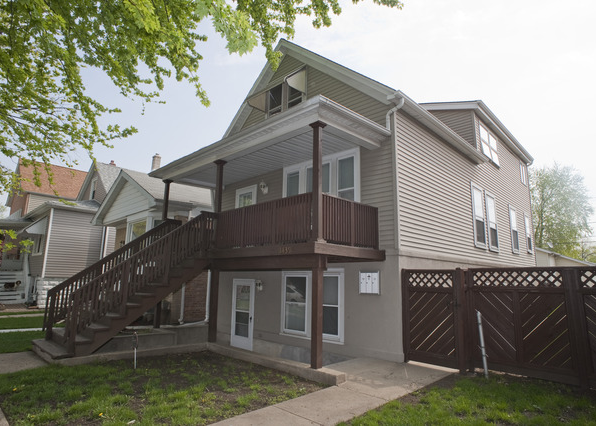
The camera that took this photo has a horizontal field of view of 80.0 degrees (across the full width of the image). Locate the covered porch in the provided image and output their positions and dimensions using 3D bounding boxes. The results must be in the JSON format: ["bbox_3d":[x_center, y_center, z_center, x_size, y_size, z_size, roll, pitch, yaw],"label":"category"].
[{"bbox_3d":[-1.279,0.775,9.267,7.073,4.817,2.535,-10,-15,43],"label":"covered porch"}]

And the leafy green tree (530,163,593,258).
[{"bbox_3d":[22.486,1.460,30.001,6.200,11.800,6.200,-10,-15,43],"label":"leafy green tree"}]

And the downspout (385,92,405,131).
[{"bbox_3d":[2.219,-2.297,8.213,0.507,0.693,0.186,-10,-15,43],"label":"downspout"}]

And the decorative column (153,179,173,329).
[{"bbox_3d":[-4.024,1.161,10.663,0.245,4.436,0.245,-10,-15,43],"label":"decorative column"}]

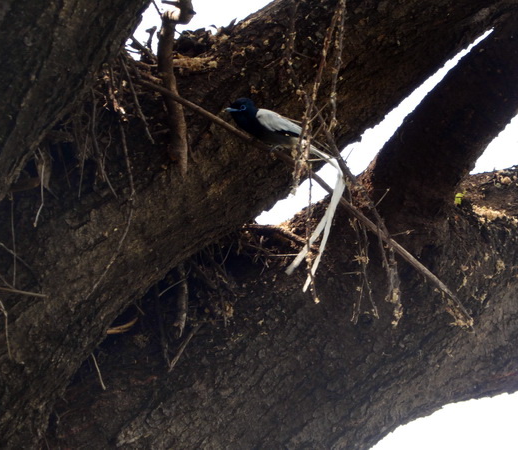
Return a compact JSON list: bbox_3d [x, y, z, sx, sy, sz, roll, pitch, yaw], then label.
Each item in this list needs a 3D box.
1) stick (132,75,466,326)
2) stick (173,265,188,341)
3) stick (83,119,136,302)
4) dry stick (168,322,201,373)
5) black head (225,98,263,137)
[{"bbox_3d":[0.067,-0.039,6.600,0.528,0.033,0.030,37,0,9],"label":"stick"},{"bbox_3d":[-0.103,0.099,6.800,0.013,0.099,0.013,2,0,0],"label":"stick"},{"bbox_3d":[-0.181,-0.015,6.550,0.038,0.236,0.025,10,0,0],"label":"stick"},{"bbox_3d":[-0.097,0.159,6.760,0.008,0.077,0.008,34,-15,0],"label":"dry stick"},{"bbox_3d":[-0.018,-0.137,6.600,0.047,0.045,0.028,0,-20,0],"label":"black head"}]

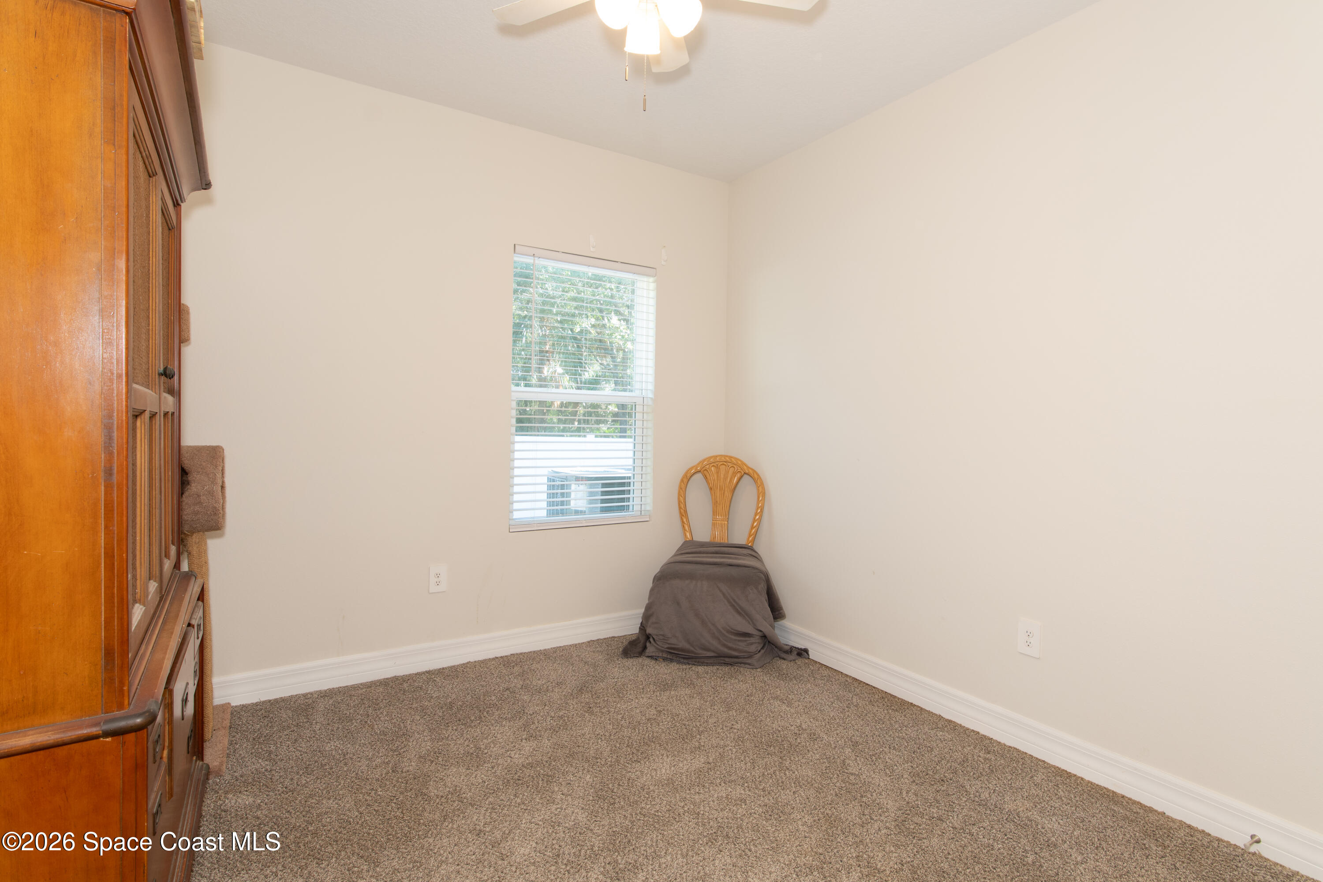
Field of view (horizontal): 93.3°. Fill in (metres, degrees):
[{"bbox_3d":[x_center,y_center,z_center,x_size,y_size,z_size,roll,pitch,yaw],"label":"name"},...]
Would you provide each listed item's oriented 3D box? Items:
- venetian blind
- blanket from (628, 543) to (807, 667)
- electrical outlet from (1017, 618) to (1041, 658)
[{"bbox_3d":[-0.420,-0.268,3.477,0.852,1.480,0.060,0,2,-32],"label":"venetian blind"},{"bbox_3d":[0.315,0.871,3.400,0.950,0.545,0.510,1,2,13],"label":"blanket"},{"bbox_3d":[1.401,0.753,2.386,0.009,0.128,0.079,0,2,-32],"label":"electrical outlet"}]

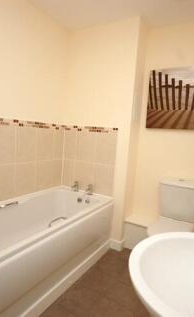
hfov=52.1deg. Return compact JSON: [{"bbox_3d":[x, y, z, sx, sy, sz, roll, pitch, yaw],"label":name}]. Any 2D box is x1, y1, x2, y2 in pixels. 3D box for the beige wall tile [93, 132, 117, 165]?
[{"bbox_3d":[0.084,-0.094,2.111,0.268,0.330,0.010,8,8,31],"label":"beige wall tile"}]

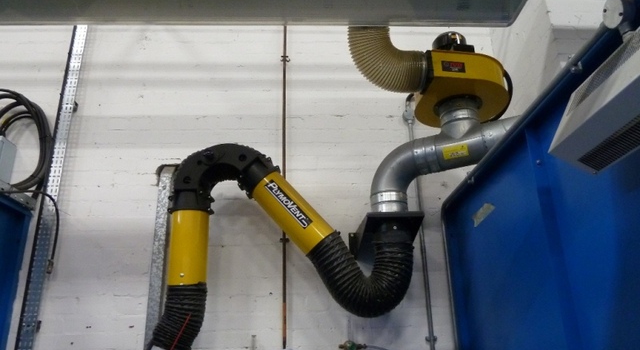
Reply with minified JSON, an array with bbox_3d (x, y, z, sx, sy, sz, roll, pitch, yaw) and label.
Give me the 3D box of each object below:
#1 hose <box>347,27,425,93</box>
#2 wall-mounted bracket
[{"bbox_3d":[0.297,-0.541,2.066,0.334,0.368,0.180,-1,-19,-1],"label":"hose"},{"bbox_3d":[0.301,0.281,2.039,0.300,0.135,0.405,-1,-19,-1],"label":"wall-mounted bracket"}]

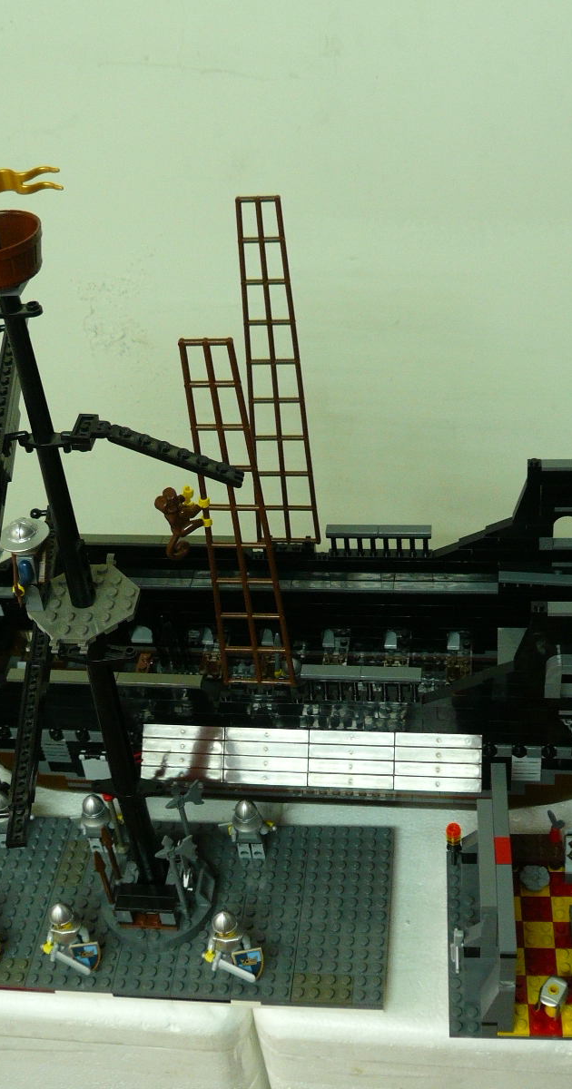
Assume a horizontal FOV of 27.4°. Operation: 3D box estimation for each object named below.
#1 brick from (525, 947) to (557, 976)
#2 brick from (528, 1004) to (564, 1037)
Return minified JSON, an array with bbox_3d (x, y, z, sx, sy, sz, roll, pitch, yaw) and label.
[{"bbox_3d":[0.134,0.220,0.617,0.016,0.005,0.016,-2,38,9],"label":"brick"},{"bbox_3d":[0.131,0.240,0.592,0.016,0.005,0.016,-2,38,9],"label":"brick"}]

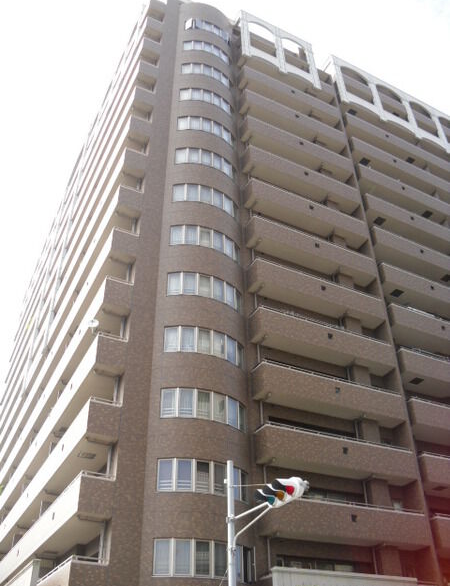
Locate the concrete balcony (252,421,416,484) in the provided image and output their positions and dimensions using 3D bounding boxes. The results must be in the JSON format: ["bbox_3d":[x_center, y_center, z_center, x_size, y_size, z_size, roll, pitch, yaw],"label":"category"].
[{"bbox_3d":[4.892,7.006,25.865,7.725,1.334,0.986,16,-41,-21],"label":"concrete balcony"}]

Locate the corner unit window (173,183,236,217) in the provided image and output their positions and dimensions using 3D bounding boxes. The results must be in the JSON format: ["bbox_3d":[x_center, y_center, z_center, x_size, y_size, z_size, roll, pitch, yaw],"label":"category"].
[{"bbox_3d":[-0.764,-4.614,30.482,3.741,1.236,0.681,16,-41,-21],"label":"corner unit window"}]

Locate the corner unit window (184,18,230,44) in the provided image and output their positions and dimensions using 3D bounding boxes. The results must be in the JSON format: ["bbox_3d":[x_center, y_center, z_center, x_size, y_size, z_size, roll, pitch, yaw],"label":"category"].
[{"bbox_3d":[-0.956,-17.820,41.439,3.741,1.236,0.681,16,-41,-21],"label":"corner unit window"}]

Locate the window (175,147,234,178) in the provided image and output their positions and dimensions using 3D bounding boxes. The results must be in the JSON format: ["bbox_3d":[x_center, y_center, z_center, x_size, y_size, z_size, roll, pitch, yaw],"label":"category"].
[{"bbox_3d":[-0.779,-6.913,32.507,3.690,1.235,0.686,16,-41,-21],"label":"window"}]

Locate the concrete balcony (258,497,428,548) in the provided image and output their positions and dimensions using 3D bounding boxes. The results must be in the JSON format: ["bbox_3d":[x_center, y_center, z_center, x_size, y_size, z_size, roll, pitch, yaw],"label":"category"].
[{"bbox_3d":[4.767,9.038,23.543,7.583,1.406,1.015,16,-41,-21],"label":"concrete balcony"}]

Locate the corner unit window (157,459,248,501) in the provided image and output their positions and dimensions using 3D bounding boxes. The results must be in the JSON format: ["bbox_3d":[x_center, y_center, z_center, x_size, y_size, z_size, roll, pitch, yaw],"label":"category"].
[{"bbox_3d":[-0.597,6.785,21.928,3.690,1.235,0.686,16,-41,-21],"label":"corner unit window"}]

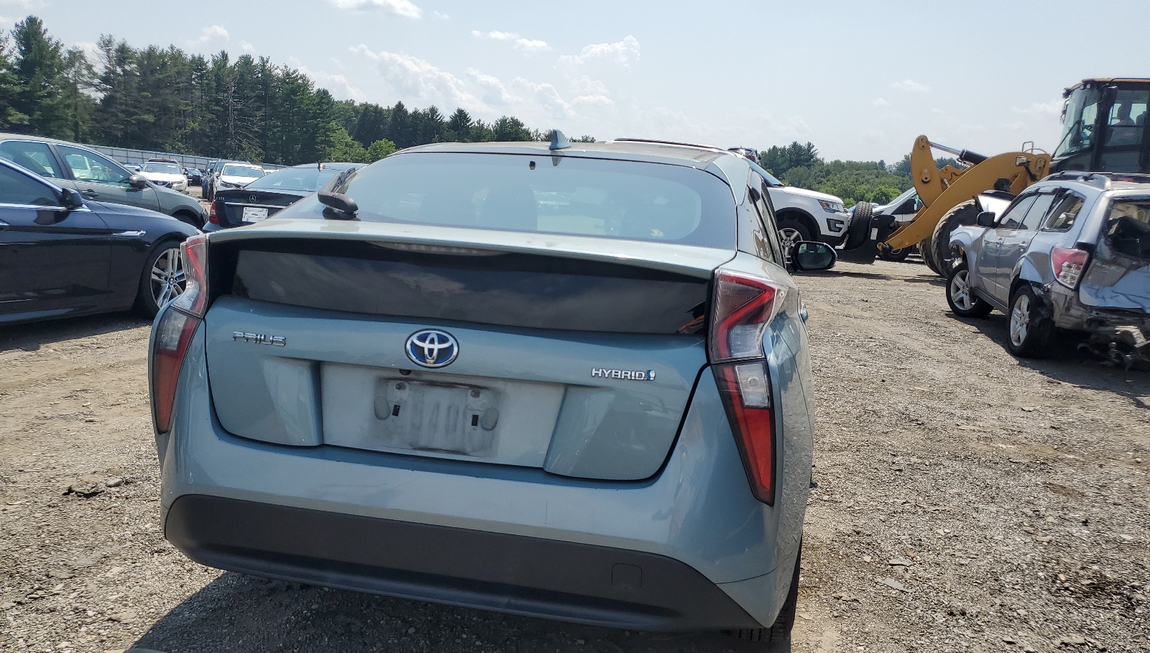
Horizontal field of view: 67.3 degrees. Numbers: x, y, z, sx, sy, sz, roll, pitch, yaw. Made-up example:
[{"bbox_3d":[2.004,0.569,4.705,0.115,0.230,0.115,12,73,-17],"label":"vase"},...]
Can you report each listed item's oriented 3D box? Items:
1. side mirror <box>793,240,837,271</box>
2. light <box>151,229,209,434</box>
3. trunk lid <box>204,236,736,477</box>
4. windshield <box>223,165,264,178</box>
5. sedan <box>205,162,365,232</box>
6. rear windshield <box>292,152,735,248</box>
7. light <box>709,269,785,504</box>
[{"bbox_3d":[1.225,-0.365,4.476,0.250,0.170,0.160,5,9,11],"label":"side mirror"},{"bbox_3d":[-0.940,0.017,2.167,0.200,0.510,0.250,5,9,11],"label":"light"},{"bbox_3d":[-0.283,0.042,1.988,1.210,0.530,0.260,5,9,11],"label":"trunk lid"},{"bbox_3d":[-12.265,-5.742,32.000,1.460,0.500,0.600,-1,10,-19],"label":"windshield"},{"bbox_3d":[-3.200,-1.620,12.300,1.770,1.450,4.600,5,10,17],"label":"sedan"},{"bbox_3d":[-0.161,-0.386,2.432,1.210,0.240,0.800,5,16,11],"label":"rear windshield"},{"bbox_3d":[0.387,0.128,1.908,0.200,0.510,0.250,5,9,11],"label":"light"}]

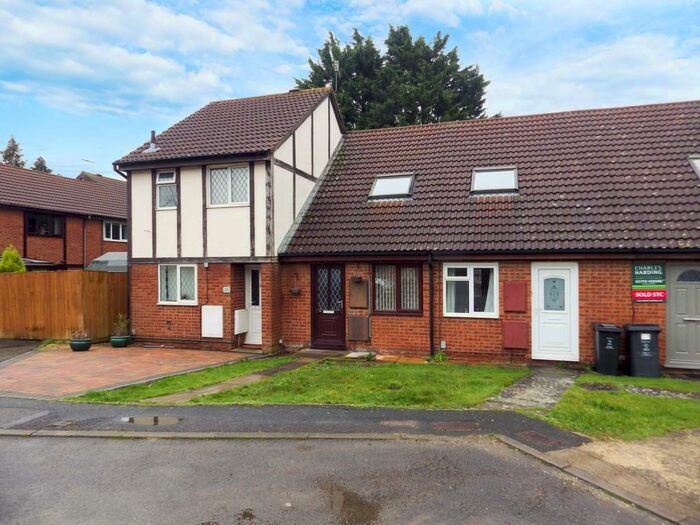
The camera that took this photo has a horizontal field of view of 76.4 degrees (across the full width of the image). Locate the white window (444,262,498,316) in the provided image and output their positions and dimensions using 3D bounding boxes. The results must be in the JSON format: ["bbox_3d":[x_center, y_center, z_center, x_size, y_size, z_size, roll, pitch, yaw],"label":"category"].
[{"bbox_3d":[2.670,0.615,9.785,1.170,1.205,0.100,0,1,16],"label":"white window"}]

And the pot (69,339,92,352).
[{"bbox_3d":[-6.558,2.031,10.850,0.540,0.250,0.540,-1,1,0],"label":"pot"}]

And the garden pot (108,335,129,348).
[{"bbox_3d":[-5.870,2.042,11.400,0.540,0.250,0.540,-1,1,0],"label":"garden pot"}]

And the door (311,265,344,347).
[{"bbox_3d":[-0.503,1.061,10.709,0.875,2.030,0.100,0,1,16],"label":"door"}]

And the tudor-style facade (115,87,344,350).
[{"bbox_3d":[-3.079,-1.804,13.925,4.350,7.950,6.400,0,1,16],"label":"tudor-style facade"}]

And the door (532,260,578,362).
[{"bbox_3d":[4.297,1.026,9.322,0.910,2.045,0.100,0,1,16],"label":"door"}]

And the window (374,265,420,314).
[{"bbox_3d":[1.109,0.628,10.236,1.140,1.170,0.100,0,1,16],"label":"window"}]

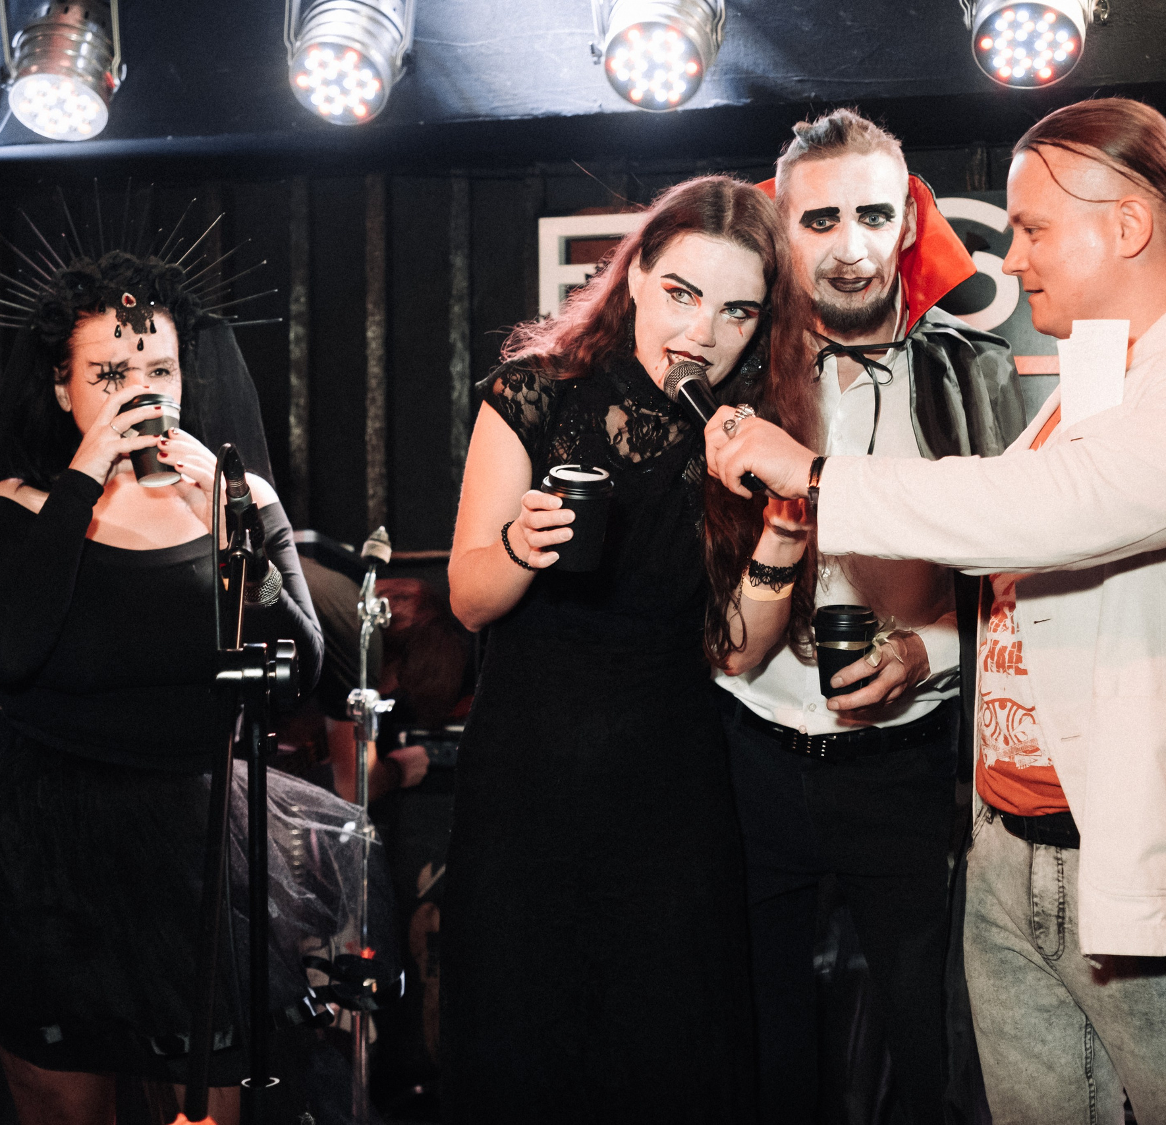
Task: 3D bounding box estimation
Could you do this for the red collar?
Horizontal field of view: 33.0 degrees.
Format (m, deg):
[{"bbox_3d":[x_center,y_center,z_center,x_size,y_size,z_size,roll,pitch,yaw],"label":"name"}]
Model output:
[{"bbox_3d":[0.348,-0.397,2.520,0.310,0.205,0.180,0,1,9],"label":"red collar"}]

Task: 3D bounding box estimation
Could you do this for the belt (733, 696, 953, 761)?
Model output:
[{"bbox_3d":[0.326,0.210,2.480,0.310,0.075,0.230,0,1,21],"label":"belt"}]

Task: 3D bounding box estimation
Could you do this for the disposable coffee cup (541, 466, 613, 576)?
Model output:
[{"bbox_3d":[-0.005,-0.046,2.130,0.080,0.106,0.080,3,18,-1],"label":"disposable coffee cup"}]

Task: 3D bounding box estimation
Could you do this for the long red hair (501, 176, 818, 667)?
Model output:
[{"bbox_3d":[0.084,-0.156,2.190,0.350,0.540,0.270,0,1,-3],"label":"long red hair"}]

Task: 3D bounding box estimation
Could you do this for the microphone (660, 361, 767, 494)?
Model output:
[{"bbox_3d":[0.139,-0.143,2.090,0.052,0.168,0.052,-38,-9,0],"label":"microphone"}]

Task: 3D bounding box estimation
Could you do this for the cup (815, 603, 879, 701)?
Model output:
[{"bbox_3d":[0.317,0.112,2.370,0.079,0.108,0.079,0,7,0],"label":"cup"}]

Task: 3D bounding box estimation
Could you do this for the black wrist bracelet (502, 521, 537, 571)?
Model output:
[{"bbox_3d":[-0.064,-0.018,2.150,0.011,0.063,0.060,-22,0,37],"label":"black wrist bracelet"}]

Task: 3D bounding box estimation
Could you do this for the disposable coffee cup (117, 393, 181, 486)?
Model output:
[{"bbox_3d":[-0.536,-0.153,2.450,0.080,0.107,0.080,-7,-15,-2],"label":"disposable coffee cup"}]

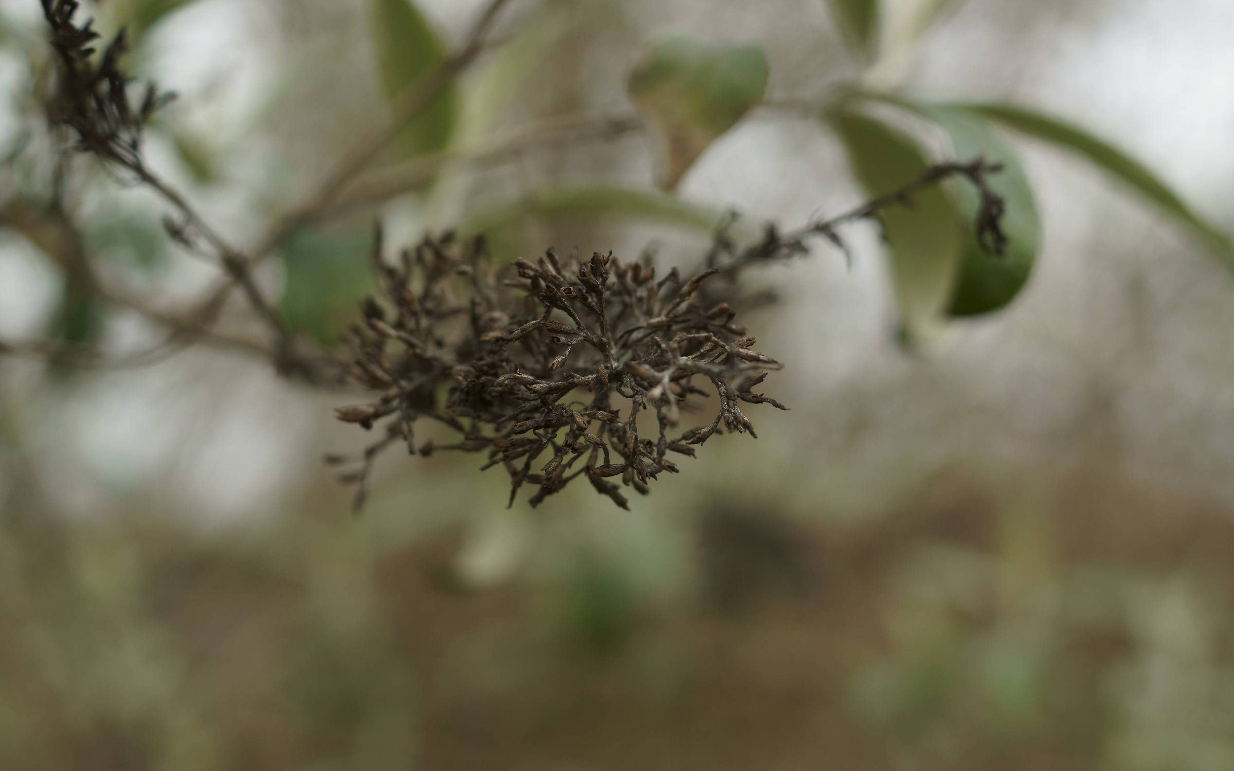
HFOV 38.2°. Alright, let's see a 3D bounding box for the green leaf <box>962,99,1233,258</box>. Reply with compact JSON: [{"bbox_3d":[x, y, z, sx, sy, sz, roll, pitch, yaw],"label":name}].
[{"bbox_3d":[0.143,-0.061,0.530,0.091,0.017,0.025,27,3,0],"label":"green leaf"}]

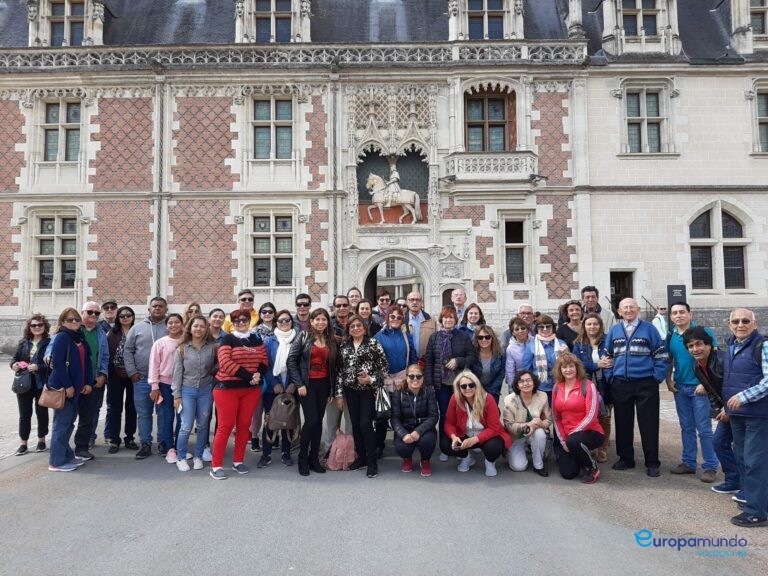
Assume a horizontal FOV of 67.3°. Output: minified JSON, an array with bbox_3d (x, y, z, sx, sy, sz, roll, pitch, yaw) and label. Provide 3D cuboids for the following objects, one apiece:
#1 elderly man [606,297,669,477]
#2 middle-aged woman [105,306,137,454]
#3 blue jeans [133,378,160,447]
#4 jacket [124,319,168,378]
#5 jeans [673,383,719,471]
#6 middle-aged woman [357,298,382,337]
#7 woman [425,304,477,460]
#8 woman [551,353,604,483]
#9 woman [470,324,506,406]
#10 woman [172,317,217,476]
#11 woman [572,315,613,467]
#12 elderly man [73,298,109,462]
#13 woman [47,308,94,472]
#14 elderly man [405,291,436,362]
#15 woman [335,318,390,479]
[{"bbox_3d":[2.443,0.929,5.628,0.580,1.695,0.370,-2,-4,18],"label":"elderly man"},{"bbox_3d":[-2.981,1.022,6.550,0.470,1.623,0.320,1,-3,-16],"label":"middle-aged woman"},{"bbox_3d":[-2.567,1.325,6.355,0.400,0.880,0.280,0,-3,-10],"label":"blue jeans"},{"bbox_3d":[-2.580,0.676,6.400,0.600,0.718,0.360,1,-3,-16],"label":"jacket"},{"bbox_3d":[3.007,1.321,5.550,0.420,0.894,0.300,-2,-4,25],"label":"jeans"},{"bbox_3d":[-0.211,1.005,6.741,0.460,1.700,0.320,0,-3,-3],"label":"middle-aged woman"},{"bbox_3d":[0.712,1.017,6.291,0.560,1.630,0.360,-1,-3,5],"label":"woman"},{"bbox_3d":[1.907,1.253,5.759,0.500,1.190,0.660,-2,-3,27],"label":"woman"},{"bbox_3d":[1.083,1.130,5.980,0.470,1.480,0.330,-1,-3,9],"label":"woman"},{"bbox_3d":[-1.923,1.063,5.908,0.460,1.540,0.340,0,-4,-13],"label":"woman"},{"bbox_3d":[2.241,1.060,6.258,0.460,1.580,0.360,-1,-3,0],"label":"woman"},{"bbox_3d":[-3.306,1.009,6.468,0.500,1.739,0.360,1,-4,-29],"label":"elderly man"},{"bbox_3d":[-3.235,1.038,5.939,0.380,1.630,0.450,-3,-3,37],"label":"woman"},{"bbox_3d":[0.366,0.956,6.893,0.500,1.800,0.330,-1,-3,2],"label":"elderly man"},{"bbox_3d":[-0.222,1.055,5.788,0.520,1.590,0.400,0,-3,-5],"label":"woman"}]

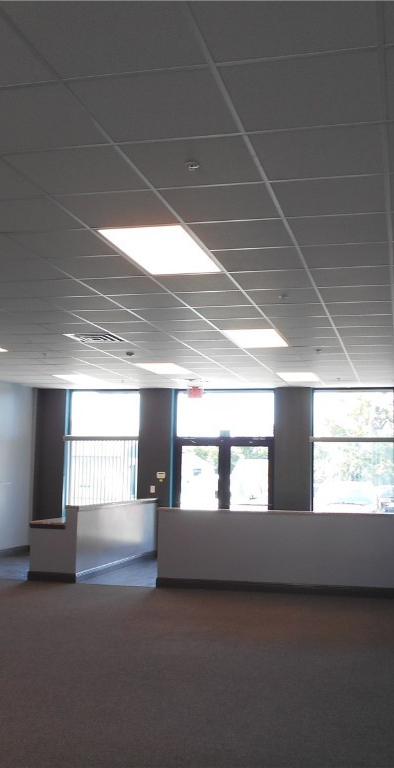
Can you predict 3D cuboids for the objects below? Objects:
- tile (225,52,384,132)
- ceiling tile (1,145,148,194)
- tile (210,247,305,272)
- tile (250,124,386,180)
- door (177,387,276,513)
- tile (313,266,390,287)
[{"bbox_3d":[0.430,-1.160,3.059,0.605,0.020,0.605,0,-6,15],"label":"tile"},{"bbox_3d":[-0.594,-1.090,3.959,0.610,0.020,0.610,0,-6,15],"label":"ceiling tile"},{"bbox_3d":[0.449,-0.899,5.565,0.595,0.020,0.584,0,-6,15],"label":"tile"},{"bbox_3d":[0.584,-1.095,3.646,0.610,0.020,0.610,0,-6,15],"label":"tile"},{"bbox_3d":[0.483,1.609,14.160,1.880,3.040,0.120,0,-6,15],"label":"door"},{"bbox_3d":[1.208,-0.832,5.988,0.610,0.020,0.610,0,-6,15],"label":"tile"}]

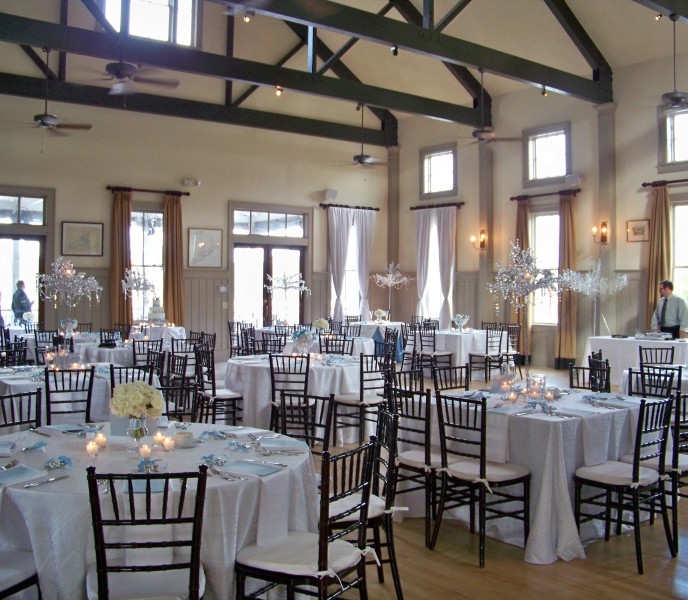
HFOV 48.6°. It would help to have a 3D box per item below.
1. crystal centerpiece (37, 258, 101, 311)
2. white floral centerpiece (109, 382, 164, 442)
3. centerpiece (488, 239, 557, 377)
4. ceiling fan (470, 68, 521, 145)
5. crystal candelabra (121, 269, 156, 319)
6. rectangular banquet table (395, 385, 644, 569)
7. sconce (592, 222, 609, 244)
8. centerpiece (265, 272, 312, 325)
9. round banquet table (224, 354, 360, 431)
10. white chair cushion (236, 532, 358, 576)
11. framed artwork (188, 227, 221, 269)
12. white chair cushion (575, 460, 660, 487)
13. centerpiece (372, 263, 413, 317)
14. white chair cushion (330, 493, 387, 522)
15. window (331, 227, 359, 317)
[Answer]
[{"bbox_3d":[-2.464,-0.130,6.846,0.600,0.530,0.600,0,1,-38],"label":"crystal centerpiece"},{"bbox_3d":[-0.942,0.532,3.480,0.245,0.310,0.245,-1,1,-40],"label":"white floral centerpiece"},{"bbox_3d":[1.251,0.157,5.290,0.520,1.120,0.520,0,1,-38],"label":"centerpiece"},{"bbox_3d":[2.014,-2.831,11.130,1.300,1.120,1.300,-1,1,-40],"label":"ceiling fan"},{"bbox_3d":[-2.776,0.074,10.302,0.444,0.990,0.444,-1,1,-38],"label":"crystal candelabra"},{"bbox_3d":[1.284,1.068,5.192,1.340,0.770,1.340,0,1,-38],"label":"rectangular banquet table"},{"bbox_3d":[4.519,-1.174,13.463,0.200,0.390,0.250,0,1,-38],"label":"sconce"},{"bbox_3d":[-0.989,0.016,13.231,0.788,1.030,0.788,0,1,0],"label":"centerpiece"},{"bbox_3d":[-0.420,0.988,7.780,1.580,0.770,1.580,0,1,0],"label":"round banquet table"},{"bbox_3d":[-0.183,0.991,3.004,0.400,0.055,0.385,1,1,36],"label":"white chair cushion"},{"bbox_3d":[-2.702,-1.010,14.900,0.750,0.760,0.040,-1,1,-40],"label":"framed artwork"},{"bbox_3d":[1.550,0.983,4.320,0.390,0.055,0.390,-1,1,-44],"label":"white chair cushion"},{"bbox_3d":[1.075,-0.211,16.900,0.950,1.250,0.950,0,1,0],"label":"centerpiece"},{"bbox_3d":[-0.015,0.991,3.636,0.389,0.051,0.389,0,1,-9],"label":"white chair cushion"},{"bbox_3d":[0.064,-0.623,16.692,0.869,2.121,0.121,-1,1,-38],"label":"window"}]

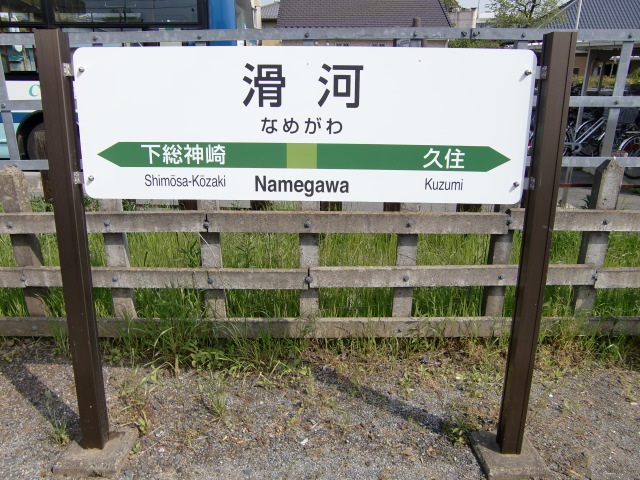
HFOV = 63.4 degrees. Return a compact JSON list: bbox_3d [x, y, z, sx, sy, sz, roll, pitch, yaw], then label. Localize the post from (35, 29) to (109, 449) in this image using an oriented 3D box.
[{"bbox_3d":[-0.998,0.079,2.125,0.084,1.750,0.079,1,15,0],"label":"post"}]

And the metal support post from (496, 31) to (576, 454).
[{"bbox_3d":[0.865,0.093,2.115,0.084,1.750,0.079,1,15,0],"label":"metal support post"}]

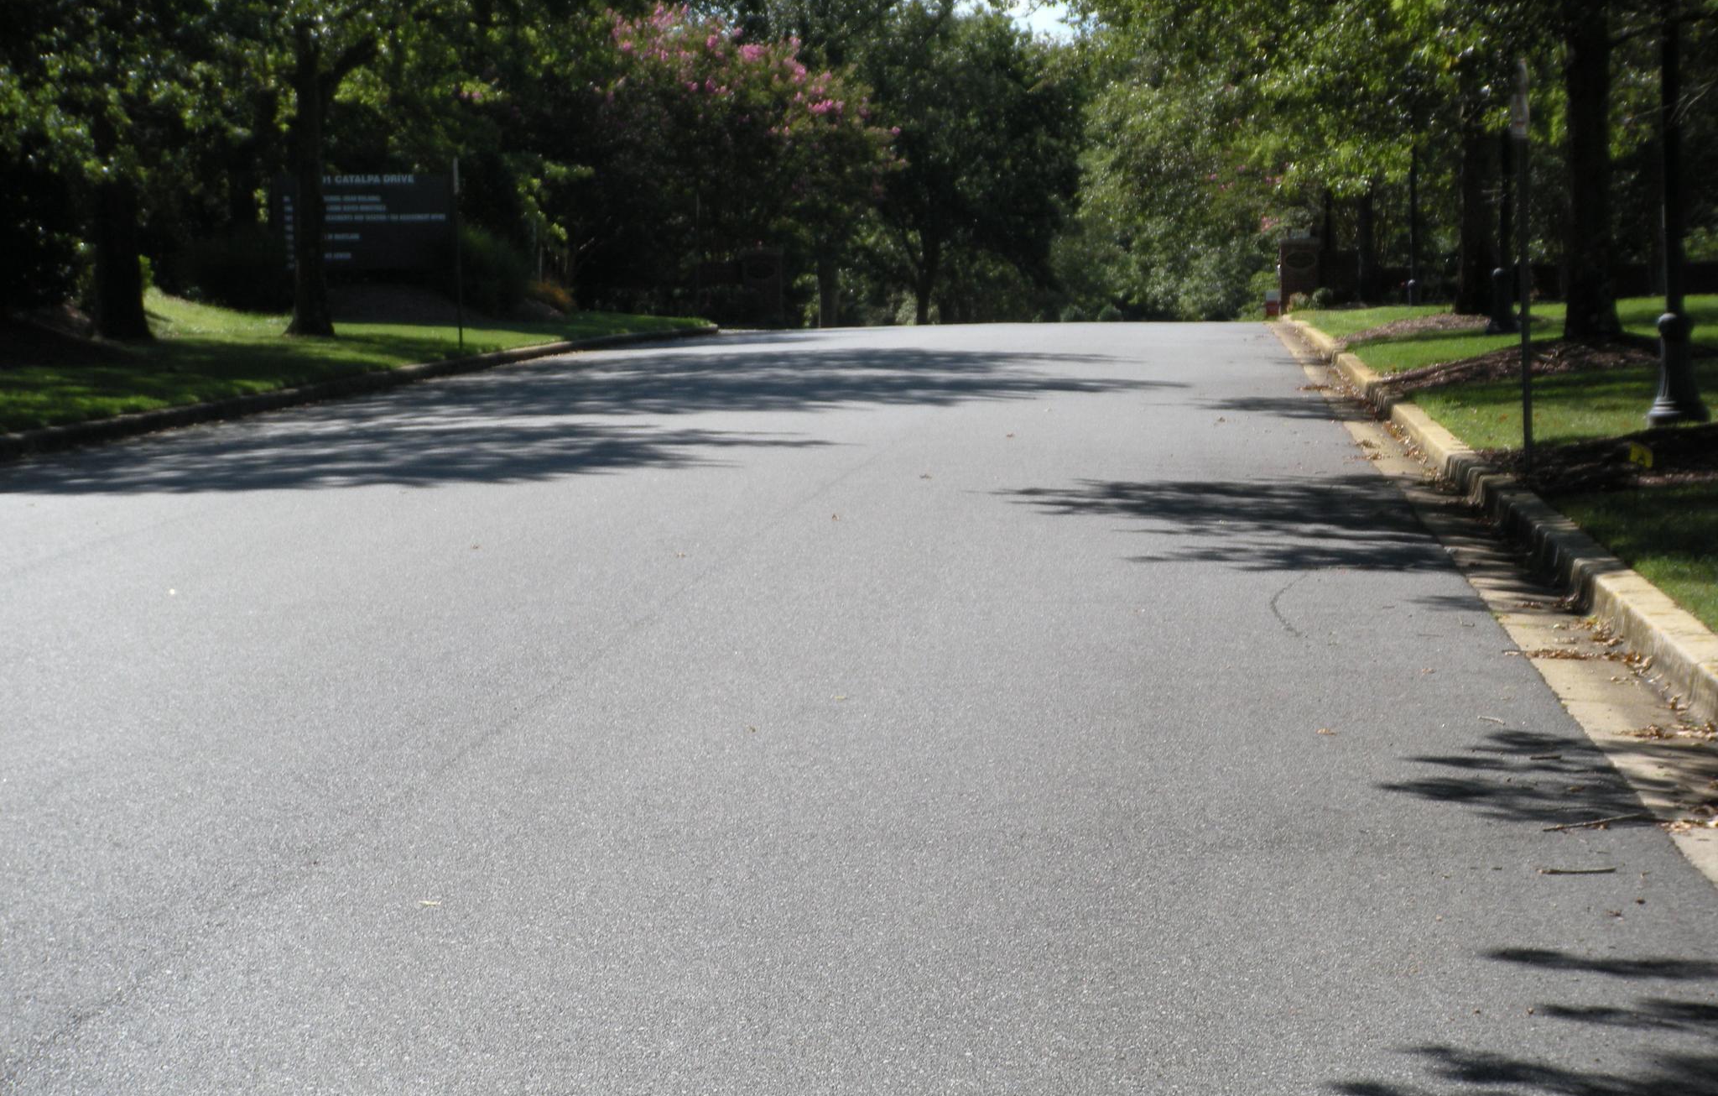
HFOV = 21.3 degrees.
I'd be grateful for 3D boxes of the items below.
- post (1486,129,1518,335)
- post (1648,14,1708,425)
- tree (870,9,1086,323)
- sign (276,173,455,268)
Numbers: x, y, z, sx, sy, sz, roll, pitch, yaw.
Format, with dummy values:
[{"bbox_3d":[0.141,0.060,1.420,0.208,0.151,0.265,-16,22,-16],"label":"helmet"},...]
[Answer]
[{"bbox_3d":[6.252,-3.984,44.405,0.400,3.800,0.400,-1,3,4],"label":"post"},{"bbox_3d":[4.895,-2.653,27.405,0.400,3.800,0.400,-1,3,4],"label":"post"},{"bbox_3d":[2.571,-8.802,106.000,5.400,7.700,5.200,-1,3,4],"label":"tree"},{"bbox_3d":[-7.070,-4.643,65.000,2.550,1.400,0.220,-2,3,-7],"label":"sign"}]

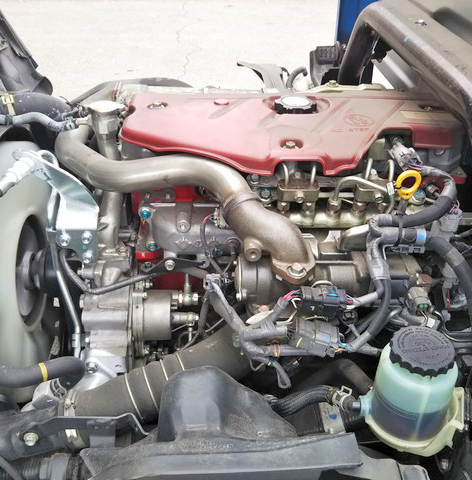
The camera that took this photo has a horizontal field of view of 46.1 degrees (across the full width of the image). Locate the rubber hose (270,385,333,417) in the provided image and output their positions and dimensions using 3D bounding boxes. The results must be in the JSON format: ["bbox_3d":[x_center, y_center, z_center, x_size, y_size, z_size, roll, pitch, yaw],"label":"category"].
[{"bbox_3d":[0.083,0.207,0.710,0.082,0.034,0.032,-5,29,-9],"label":"rubber hose"}]

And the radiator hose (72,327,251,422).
[{"bbox_3d":[-0.101,0.187,0.755,0.255,0.088,0.078,-9,30,-16],"label":"radiator hose"}]

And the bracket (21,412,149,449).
[{"bbox_3d":[-0.191,0.240,0.695,0.160,0.042,0.035,1,29,3],"label":"bracket"}]

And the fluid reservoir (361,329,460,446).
[{"bbox_3d":[0.215,0.180,0.685,0.108,0.118,0.100,0,29,0],"label":"fluid reservoir"}]

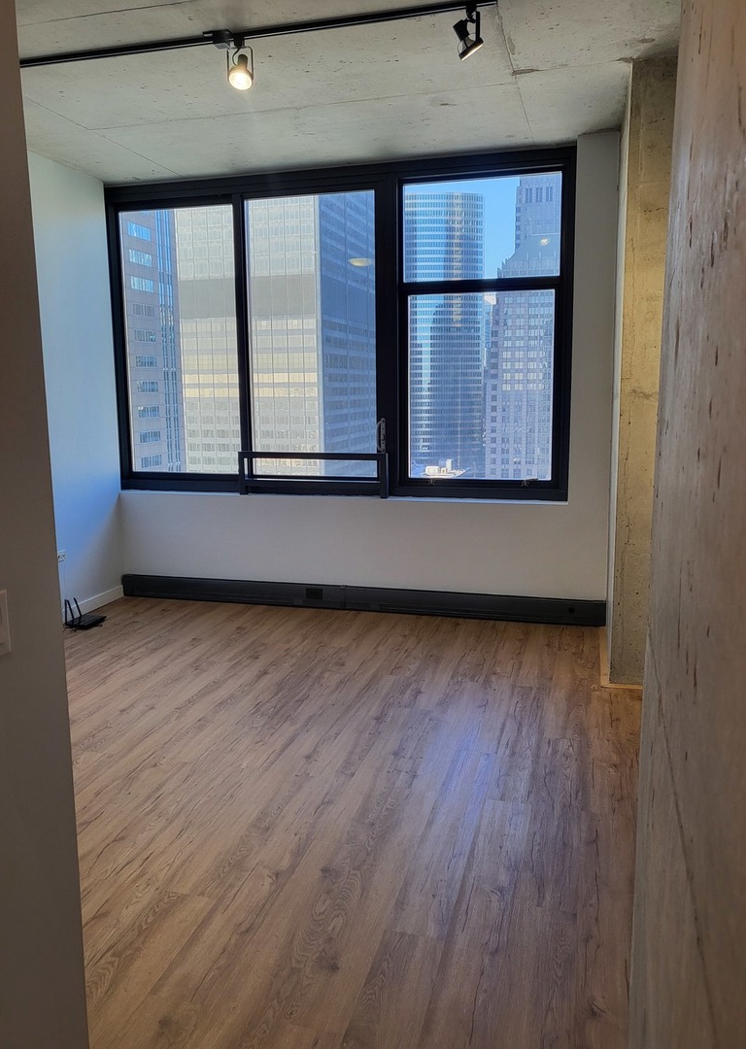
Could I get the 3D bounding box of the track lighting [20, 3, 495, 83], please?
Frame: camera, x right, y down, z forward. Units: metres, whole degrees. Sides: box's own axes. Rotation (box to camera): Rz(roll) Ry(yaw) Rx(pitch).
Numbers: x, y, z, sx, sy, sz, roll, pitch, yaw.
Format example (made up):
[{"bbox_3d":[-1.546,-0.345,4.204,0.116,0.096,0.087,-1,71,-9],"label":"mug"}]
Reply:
[{"bbox_3d":[-0.659,-2.005,3.415,2.357,0.237,0.142,2,9,15],"label":"track lighting"}]

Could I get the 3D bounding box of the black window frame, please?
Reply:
[{"bbox_3d":[-0.318,-1.297,5.421,3.277,2.191,0.128,2,9,15],"label":"black window frame"}]

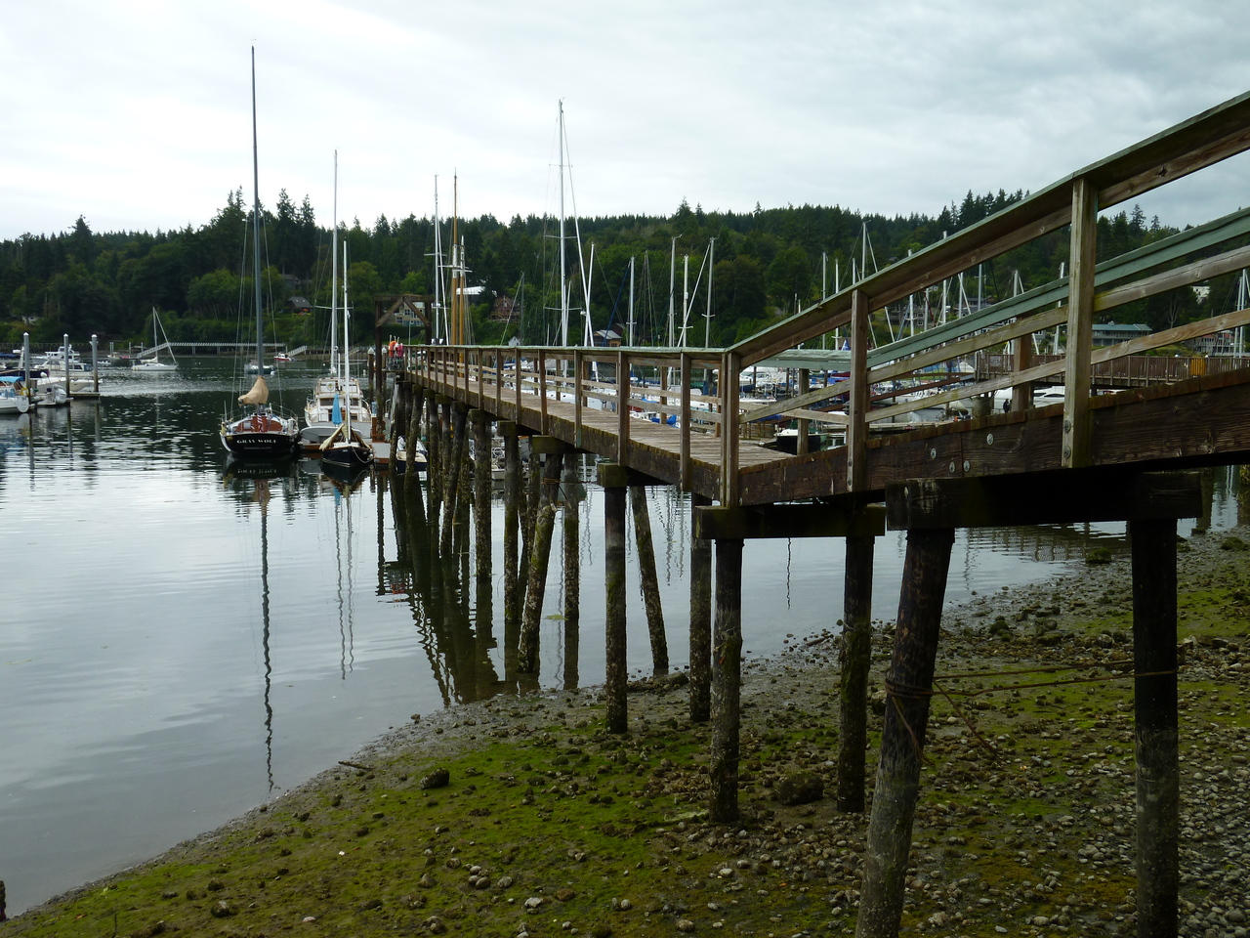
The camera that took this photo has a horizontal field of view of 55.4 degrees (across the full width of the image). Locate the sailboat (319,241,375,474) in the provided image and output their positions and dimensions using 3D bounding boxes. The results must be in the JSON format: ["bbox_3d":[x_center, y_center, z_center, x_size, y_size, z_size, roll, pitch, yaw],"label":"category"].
[{"bbox_3d":[-13.410,-5.619,56.847,2.400,10.417,7.000,-2,6,-16],"label":"sailboat"}]

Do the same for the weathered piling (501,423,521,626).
[{"bbox_3d":[-2.273,1.212,23.960,0.270,3.749,0.270,-1,6,-14],"label":"weathered piling"}]

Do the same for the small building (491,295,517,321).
[{"bbox_3d":[-43.152,-57.304,426.353,10.500,9.200,10.000,-1,6,-6],"label":"small building"}]

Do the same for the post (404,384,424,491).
[{"bbox_3d":[-7.910,-0.984,44.735,0.310,3.732,0.310,6,4,-15],"label":"post"}]

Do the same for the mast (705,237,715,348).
[{"bbox_3d":[6.768,-11.857,94.043,0.200,12.711,0.200,-1,6,-14],"label":"mast"}]

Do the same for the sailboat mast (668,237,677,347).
[{"bbox_3d":[3.688,-12.218,93.767,0.220,11.741,0.220,1,6,2],"label":"sailboat mast"}]

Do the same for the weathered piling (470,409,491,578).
[{"bbox_3d":[-3.412,0.619,28.328,0.340,4.048,0.340,-1,6,-7],"label":"weathered piling"}]

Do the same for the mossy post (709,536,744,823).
[{"bbox_3d":[0.975,2.037,11.362,0.265,2.774,0.265,-1,6,-14],"label":"mossy post"}]

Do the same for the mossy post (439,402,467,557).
[{"bbox_3d":[-4.591,0.404,32.191,0.270,3.922,0.270,6,4,-15],"label":"mossy post"}]

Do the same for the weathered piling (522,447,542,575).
[{"bbox_3d":[-2.208,0.728,28.655,0.290,3.739,0.290,0,6,-4],"label":"weathered piling"}]

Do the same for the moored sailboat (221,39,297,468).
[{"bbox_3d":[-19.830,-11.968,64.389,3.850,21.564,12.800,-1,6,-15],"label":"moored sailboat"}]

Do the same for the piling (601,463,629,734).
[{"bbox_3d":[-0.120,1.697,15.382,0.280,3.499,0.280,0,6,0],"label":"piling"}]

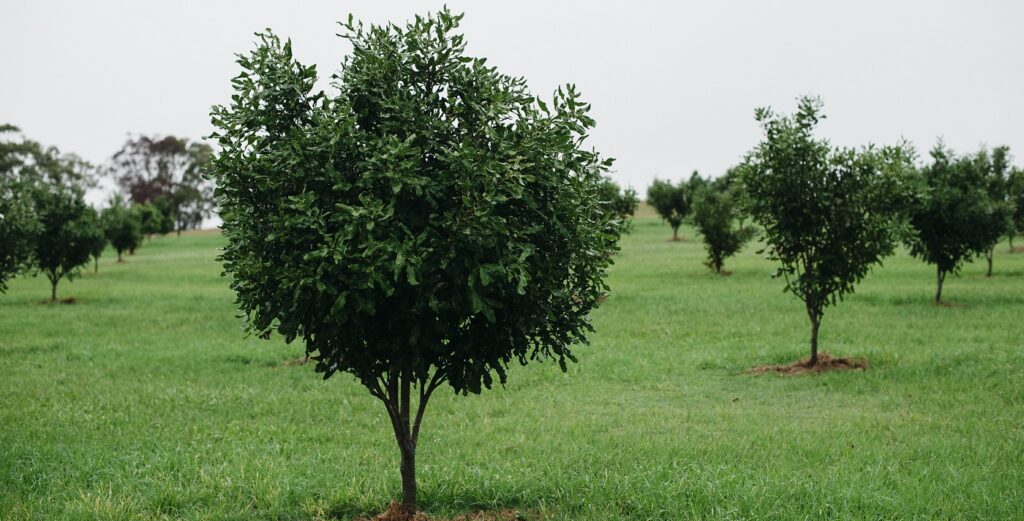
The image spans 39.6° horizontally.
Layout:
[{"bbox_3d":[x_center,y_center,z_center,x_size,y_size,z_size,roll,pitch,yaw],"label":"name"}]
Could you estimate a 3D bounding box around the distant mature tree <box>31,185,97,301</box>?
[{"bbox_3d":[-8.243,-0.329,26.000,1.281,2.122,1.281,0,2,0],"label":"distant mature tree"}]

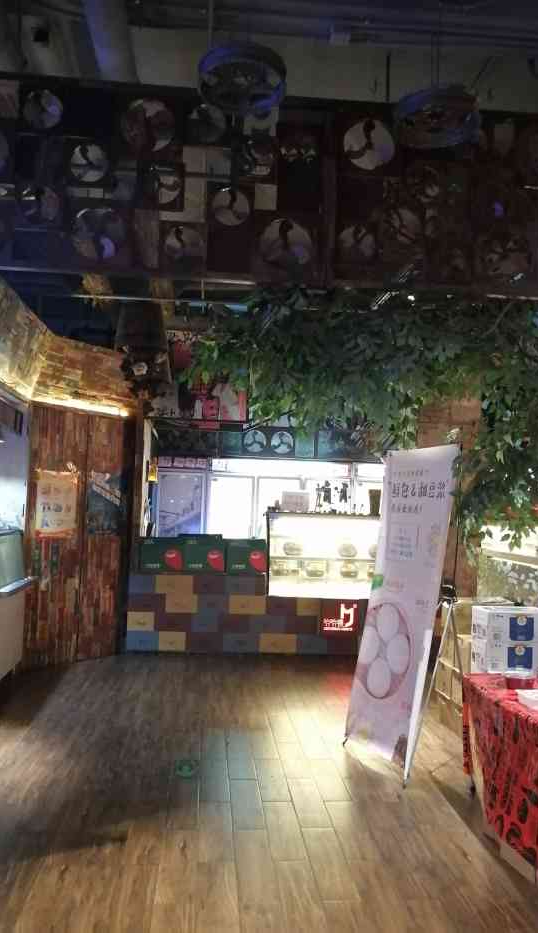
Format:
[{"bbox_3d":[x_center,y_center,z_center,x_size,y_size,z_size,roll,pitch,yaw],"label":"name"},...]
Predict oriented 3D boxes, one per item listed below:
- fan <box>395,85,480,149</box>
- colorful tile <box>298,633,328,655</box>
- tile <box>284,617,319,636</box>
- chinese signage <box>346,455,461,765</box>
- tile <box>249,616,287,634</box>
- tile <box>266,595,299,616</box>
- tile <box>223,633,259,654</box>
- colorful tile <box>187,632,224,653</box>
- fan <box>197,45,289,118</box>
[{"bbox_3d":[0.894,-1.853,3.864,0.429,0.120,0.429,2,-3,-5],"label":"fan"},{"bbox_3d":[0.428,1.759,7.194,0.299,0.198,0.025,2,-3,-5],"label":"colorful tile"},{"bbox_3d":[0.331,1.568,7.197,0.331,0.181,0.025,2,-3,-5],"label":"tile"},{"bbox_3d":[0.749,0.772,4.294,0.080,1.789,0.730,12,-7,-21],"label":"chinese signage"},{"bbox_3d":[-0.006,1.570,7.231,0.367,0.186,0.040,2,-4,-2],"label":"tile"},{"bbox_3d":[0.138,1.393,7.247,0.298,0.190,0.040,2,-4,-2],"label":"tile"},{"bbox_3d":[-0.271,1.741,7.168,0.354,0.204,0.030,2,-3,-5],"label":"tile"},{"bbox_3d":[-0.625,1.718,7.107,0.350,0.196,0.025,2,-3,-5],"label":"colorful tile"},{"bbox_3d":[-0.137,-1.984,3.750,0.440,0.120,0.440,2,-3,-5],"label":"fan"}]

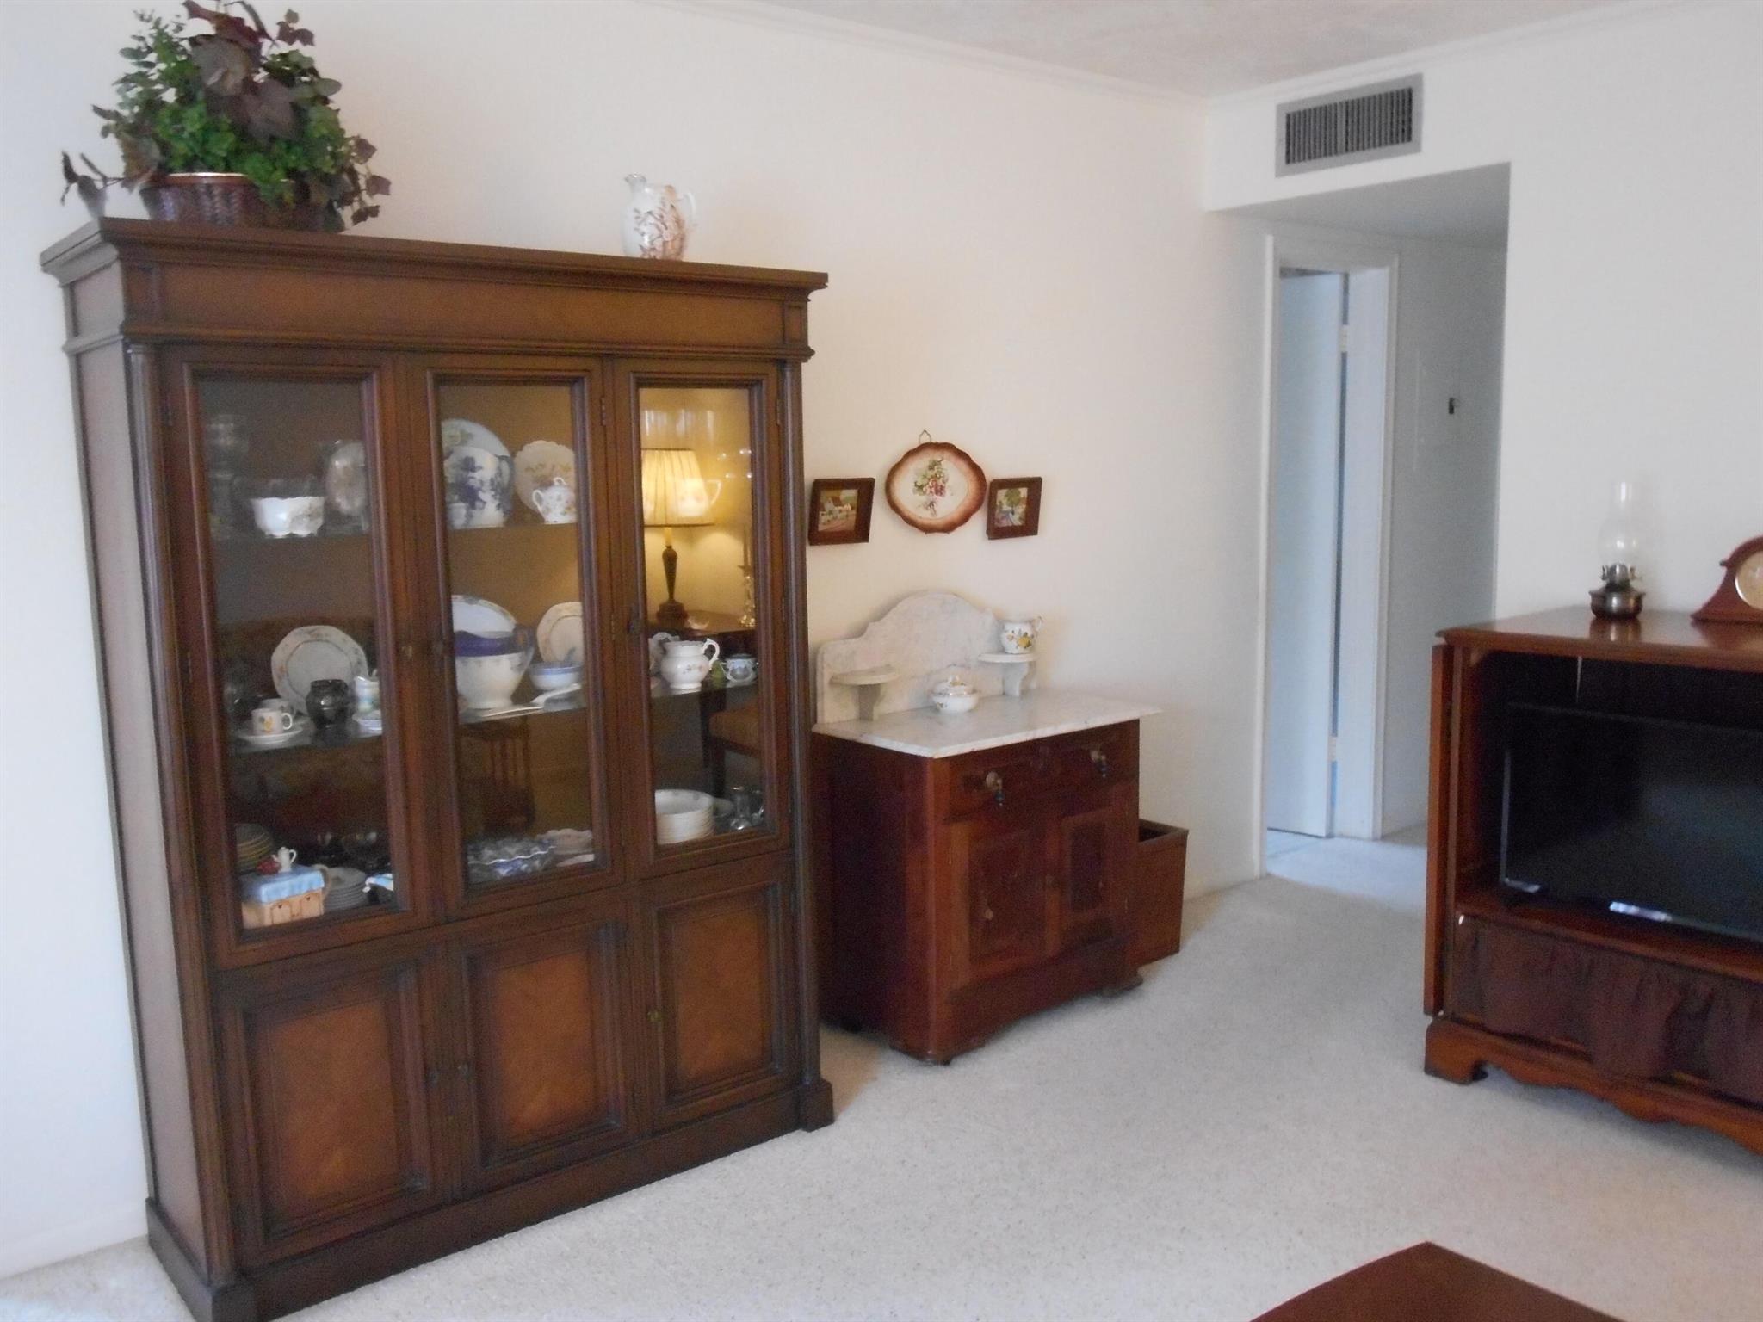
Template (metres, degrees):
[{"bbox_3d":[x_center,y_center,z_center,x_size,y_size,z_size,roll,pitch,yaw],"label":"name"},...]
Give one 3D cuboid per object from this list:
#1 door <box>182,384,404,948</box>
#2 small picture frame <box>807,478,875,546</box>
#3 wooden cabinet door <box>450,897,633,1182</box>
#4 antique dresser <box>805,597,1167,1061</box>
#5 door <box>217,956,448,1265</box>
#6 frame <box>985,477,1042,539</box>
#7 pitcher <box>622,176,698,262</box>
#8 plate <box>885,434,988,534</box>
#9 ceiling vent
[{"bbox_3d":[-0.947,-0.010,2.432,0.310,0.936,0.030,-8,11,-38],"label":"door"},{"bbox_3d":[-0.094,-0.368,3.641,0.182,0.160,0.025,-8,16,-38],"label":"small picture frame"},{"bbox_3d":[-0.631,0.716,2.787,0.370,0.487,0.027,-8,11,-38],"label":"wooden cabinet door"},{"bbox_3d":[0.282,0.368,3.782,0.780,1.067,0.435,-8,11,-38],"label":"antique dresser"},{"bbox_3d":[-0.936,0.757,2.550,0.370,0.478,0.027,-8,11,-38],"label":"door"},{"bbox_3d":[0.365,-0.415,4.009,0.190,0.160,0.025,-8,16,-38],"label":"frame"},{"bbox_3d":[-0.447,-0.876,2.982,0.157,0.200,0.123,-4,9,-21],"label":"pitcher"},{"bbox_3d":[0.143,-0.451,3.827,0.340,0.245,0.035,-8,11,-38],"label":"plate"},{"bbox_3d":[1.260,-1.452,4.020,0.022,0.202,0.457,-8,11,-38],"label":"ceiling vent"}]

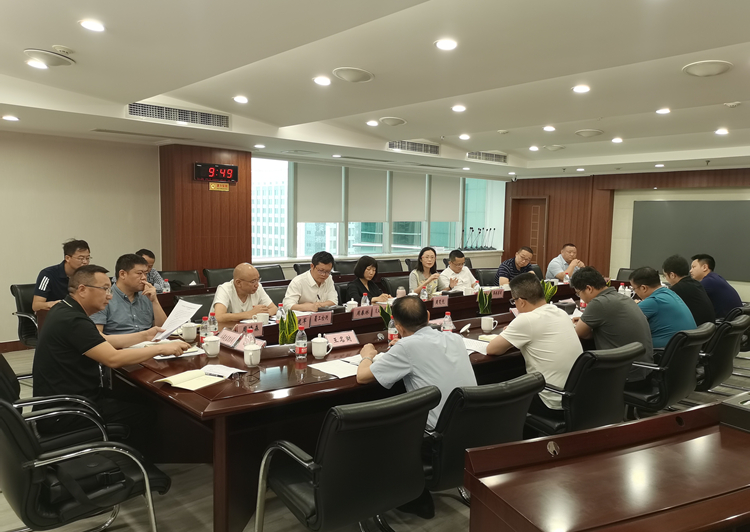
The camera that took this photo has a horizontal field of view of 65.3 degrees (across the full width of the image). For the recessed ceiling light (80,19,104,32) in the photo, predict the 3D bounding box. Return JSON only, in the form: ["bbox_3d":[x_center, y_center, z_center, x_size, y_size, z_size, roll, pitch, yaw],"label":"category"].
[{"bbox_3d":[-1.702,-1.452,3.517,0.135,0.040,0.135,2,2,-43],"label":"recessed ceiling light"}]

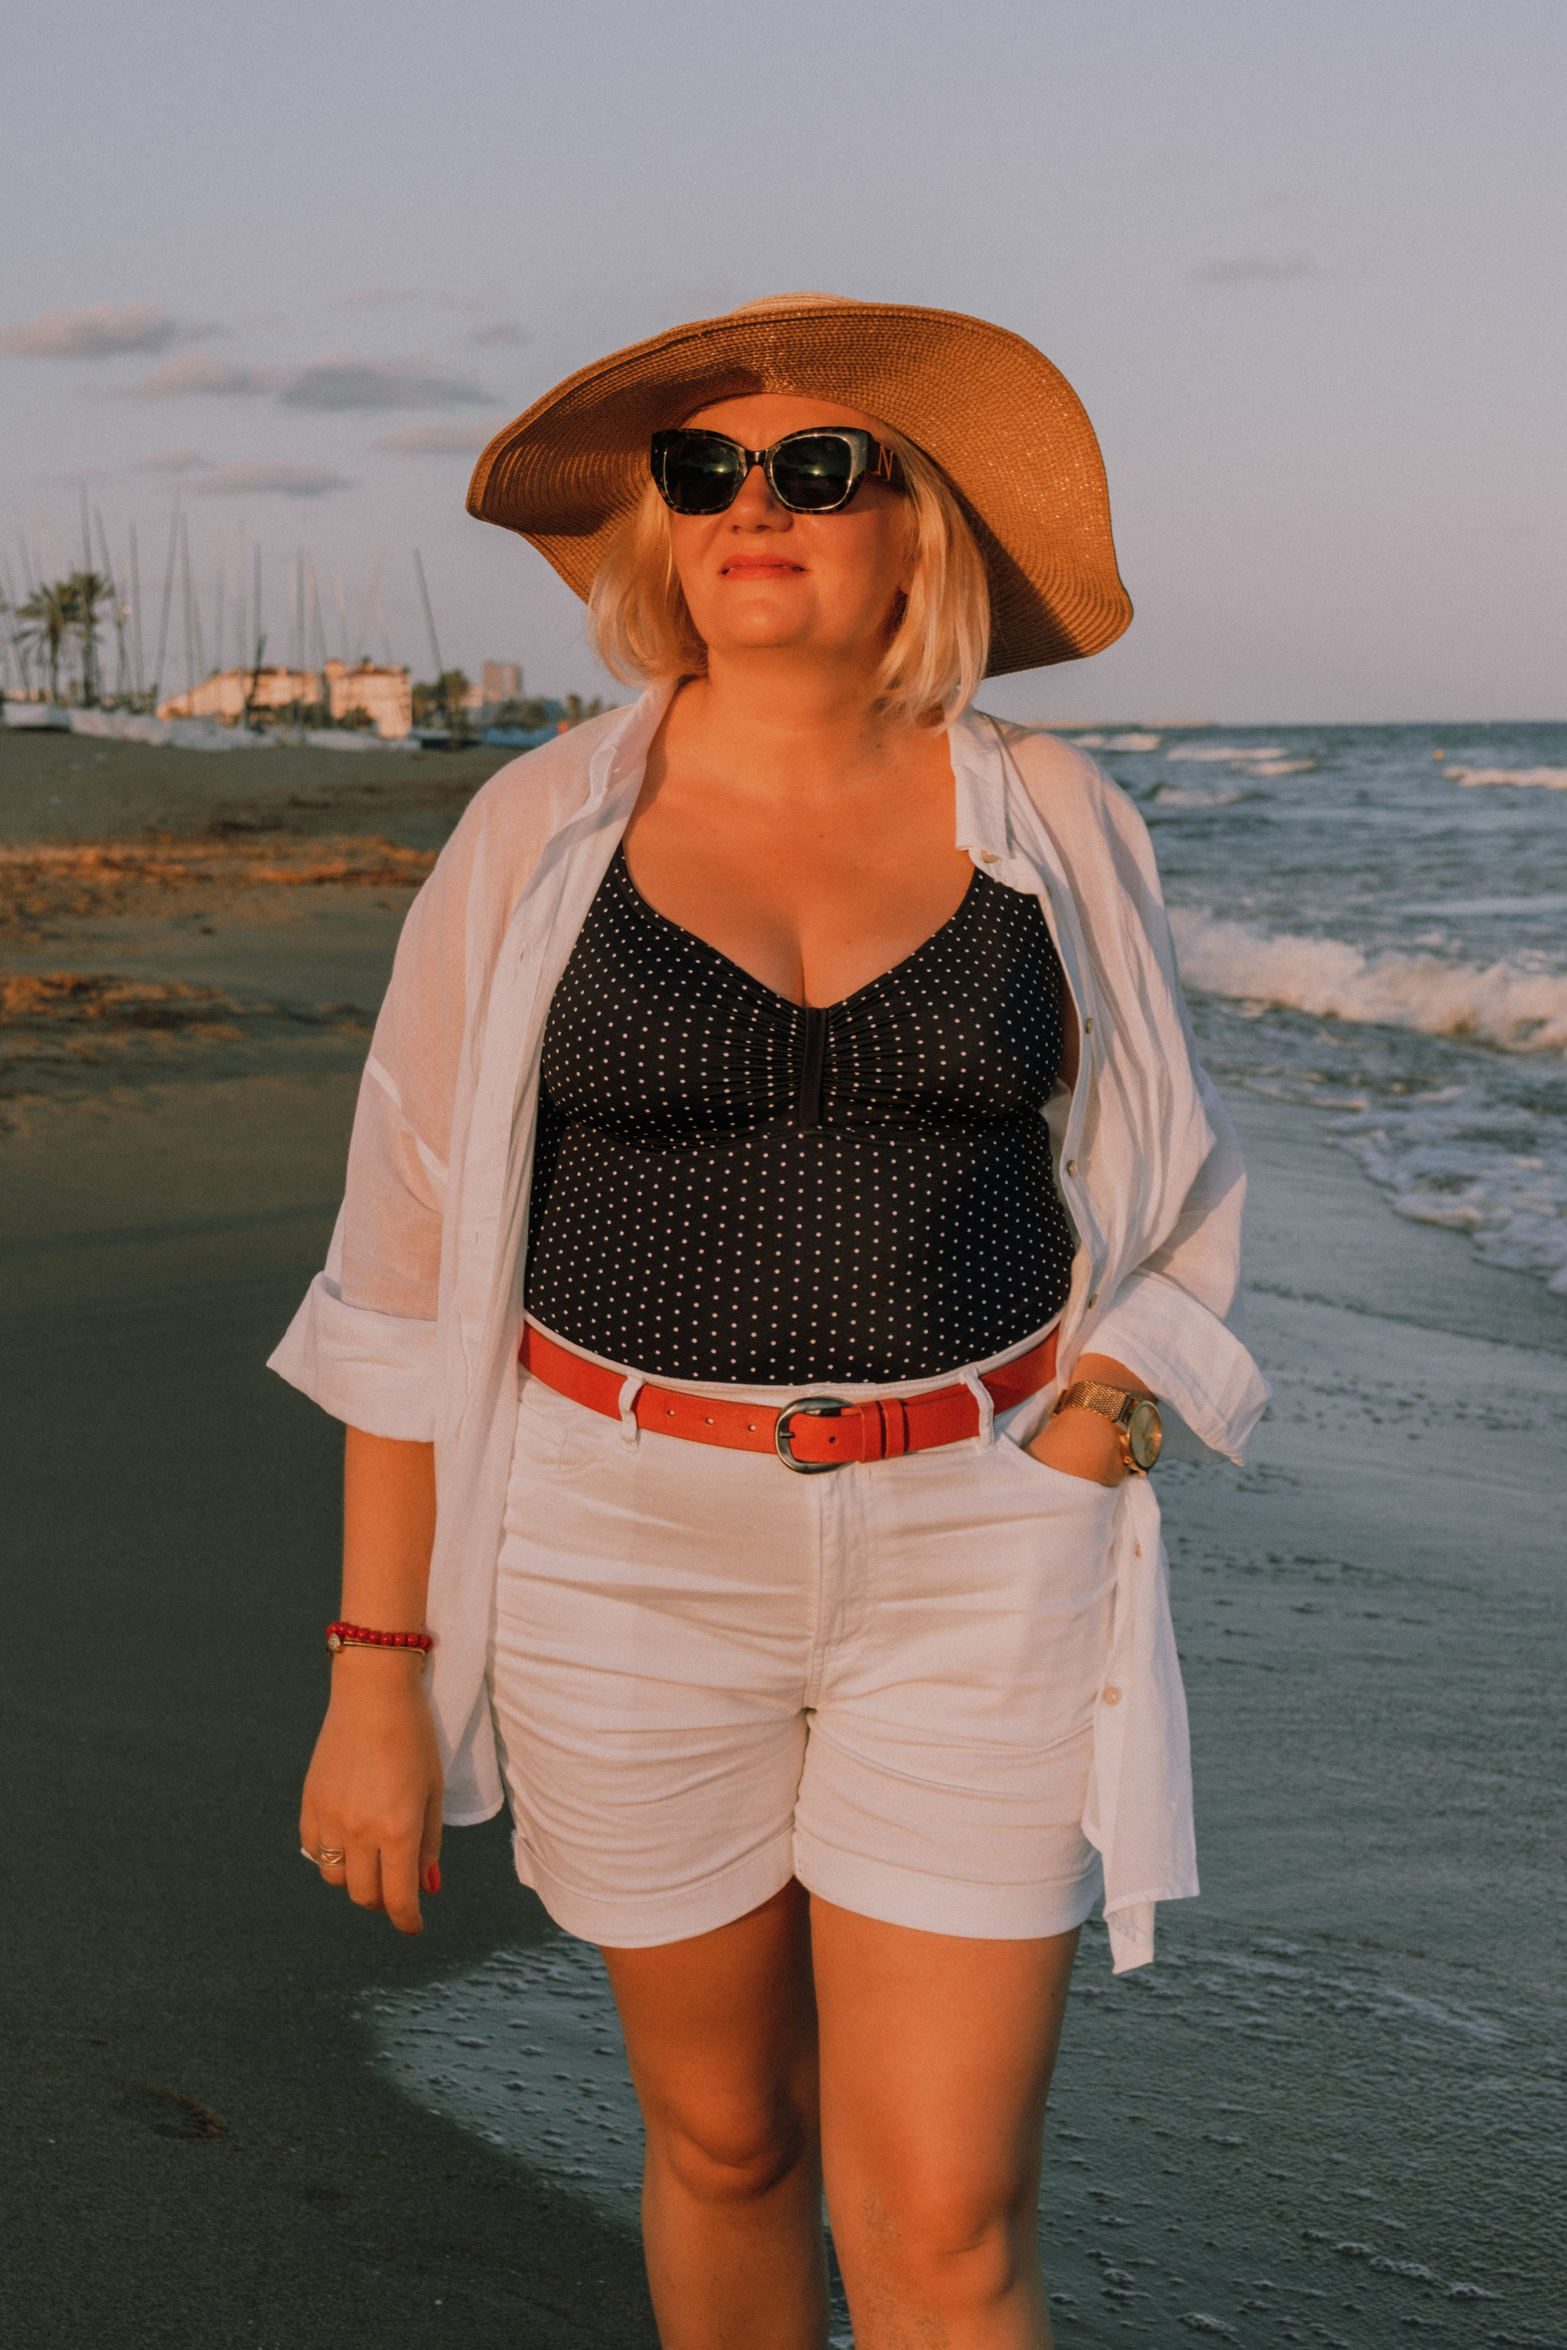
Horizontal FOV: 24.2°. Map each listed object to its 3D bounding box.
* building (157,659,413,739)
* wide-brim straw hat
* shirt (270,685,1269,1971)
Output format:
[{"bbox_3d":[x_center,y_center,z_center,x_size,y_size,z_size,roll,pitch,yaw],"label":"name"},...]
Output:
[{"bbox_3d":[-47.845,-45.500,350.000,24.500,7.800,12.000,-2,7,-11],"label":"building"},{"bbox_3d":[0.017,-0.455,2.320,0.420,0.160,0.410,2,-20,18],"label":"wide-brim straw hat"},{"bbox_3d":[-0.009,0.104,2.360,0.640,0.840,0.360,0,7,2],"label":"shirt"}]

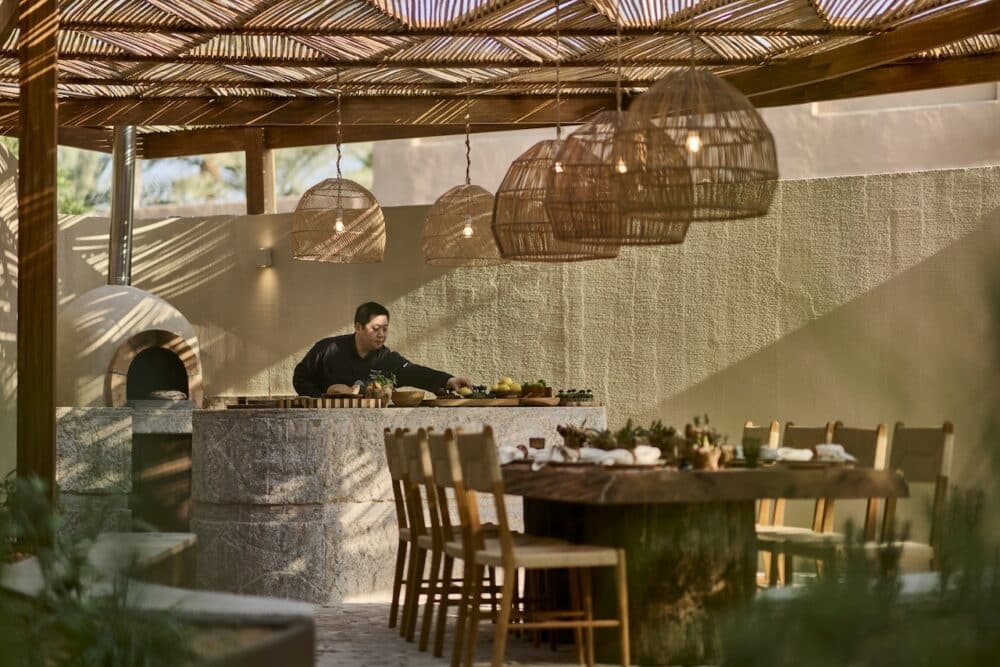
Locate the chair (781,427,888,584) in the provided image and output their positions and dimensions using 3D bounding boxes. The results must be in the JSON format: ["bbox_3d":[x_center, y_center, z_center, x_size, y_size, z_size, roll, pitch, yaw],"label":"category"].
[{"bbox_3d":[1.145,0.791,8.986,0.520,0.880,0.490,0,-2,-10],"label":"chair"}]

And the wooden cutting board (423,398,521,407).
[{"bbox_3d":[-0.149,0.361,12.165,0.510,0.036,0.280,0,-2,-8],"label":"wooden cutting board"}]

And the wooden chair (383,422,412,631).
[{"bbox_3d":[-0.211,0.842,10.148,0.510,0.875,0.475,0,-2,-9],"label":"wooden chair"}]

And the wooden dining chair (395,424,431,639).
[{"bbox_3d":[-0.111,0.823,9.525,0.520,0.880,0.490,0,-2,-10],"label":"wooden dining chair"}]

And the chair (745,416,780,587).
[{"bbox_3d":[0.940,0.842,10.440,0.510,0.875,0.475,0,-2,-9],"label":"chair"}]

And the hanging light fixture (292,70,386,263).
[{"bbox_3d":[-0.834,-0.852,12.270,0.481,0.956,0.481,-1,-2,1],"label":"hanging light fixture"}]

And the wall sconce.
[{"bbox_3d":[-1.379,-0.443,13.829,0.076,0.122,0.085,-2,-3,29],"label":"wall sconce"}]

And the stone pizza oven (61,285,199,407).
[{"bbox_3d":[-2.150,0.069,13.508,0.860,0.700,0.950,1,-2,-26],"label":"stone pizza oven"}]

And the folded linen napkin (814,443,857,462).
[{"bbox_3d":[1.172,0.416,8.250,0.150,0.065,0.110,0,-2,-9],"label":"folded linen napkin"}]

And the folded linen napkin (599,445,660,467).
[{"bbox_3d":[0.459,0.429,8.297,0.220,0.072,0.130,0,-2,-10],"label":"folded linen napkin"}]

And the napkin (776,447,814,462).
[{"bbox_3d":[1.030,0.420,8.230,0.135,0.052,0.100,0,-2,-9],"label":"napkin"}]

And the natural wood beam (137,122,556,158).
[{"bbox_3d":[-0.807,-1.154,13.605,2.986,0.145,0.120,-2,-3,27],"label":"natural wood beam"}]

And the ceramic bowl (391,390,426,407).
[{"bbox_3d":[-0.466,0.334,12.019,0.176,0.079,0.176,-1,-2,0],"label":"ceramic bowl"}]

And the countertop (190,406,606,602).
[{"bbox_3d":[-0.542,0.882,12.295,2.100,0.985,0.850,0,-2,-8],"label":"countertop"}]

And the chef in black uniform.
[{"bbox_3d":[-0.630,0.611,12.606,0.800,1.550,0.550,1,-3,-28],"label":"chef in black uniform"}]

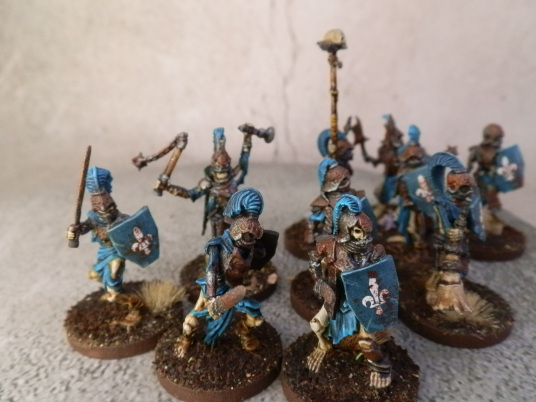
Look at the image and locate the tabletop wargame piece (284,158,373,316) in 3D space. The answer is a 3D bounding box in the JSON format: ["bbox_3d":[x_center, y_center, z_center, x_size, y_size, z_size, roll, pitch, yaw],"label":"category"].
[{"bbox_3d":[0.018,0.007,0.098,0.025,0.035,0.025,-17,27,-35],"label":"tabletop wargame piece"}]

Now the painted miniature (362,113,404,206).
[{"bbox_3d":[0.036,-0.012,0.142,0.017,0.032,0.013,-5,23,-11],"label":"painted miniature"}]

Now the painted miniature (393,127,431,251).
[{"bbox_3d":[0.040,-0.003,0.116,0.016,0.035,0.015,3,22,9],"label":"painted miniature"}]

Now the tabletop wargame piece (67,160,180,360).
[{"bbox_3d":[-0.032,0.008,0.090,0.025,0.041,0.025,20,30,41],"label":"tabletop wargame piece"}]

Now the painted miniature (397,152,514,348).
[{"bbox_3d":[0.042,0.008,0.093,0.025,0.038,0.025,-4,22,-7],"label":"painted miniature"}]

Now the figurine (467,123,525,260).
[{"bbox_3d":[0.064,-0.005,0.125,0.025,0.036,0.025,-3,22,-5],"label":"figurine"}]

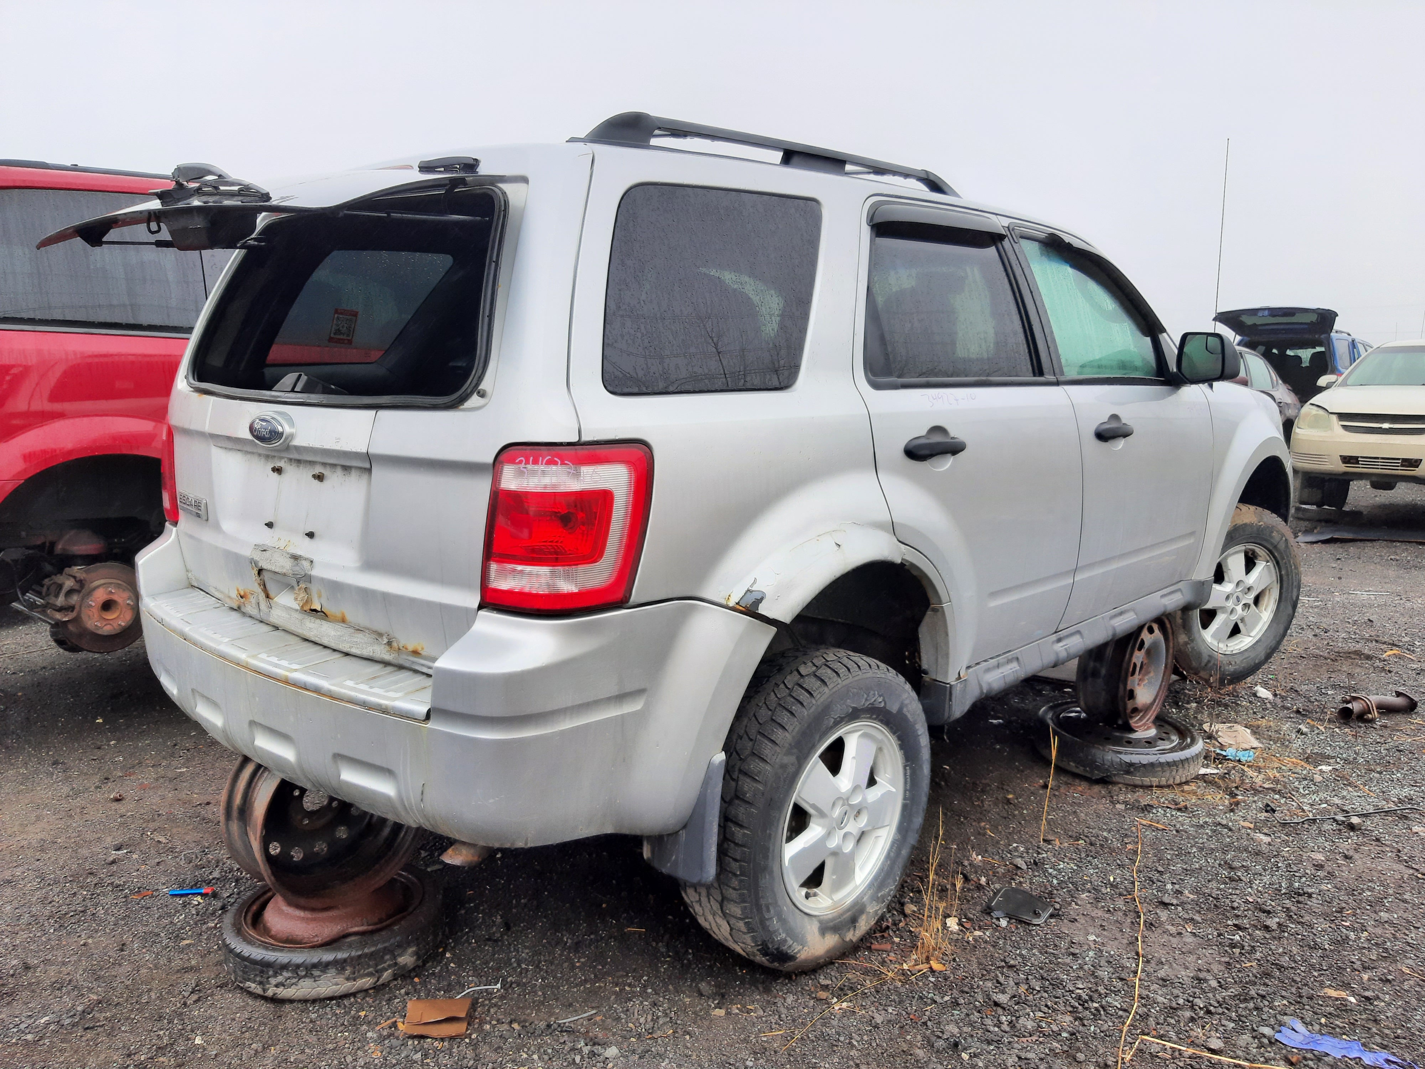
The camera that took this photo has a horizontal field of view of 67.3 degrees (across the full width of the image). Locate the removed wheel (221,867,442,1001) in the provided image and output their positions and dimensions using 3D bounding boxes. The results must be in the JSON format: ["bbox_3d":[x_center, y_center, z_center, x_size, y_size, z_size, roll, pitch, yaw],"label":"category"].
[{"bbox_3d":[-0.908,0.938,2.577,0.505,0.115,0.505,0,10,0],"label":"removed wheel"}]

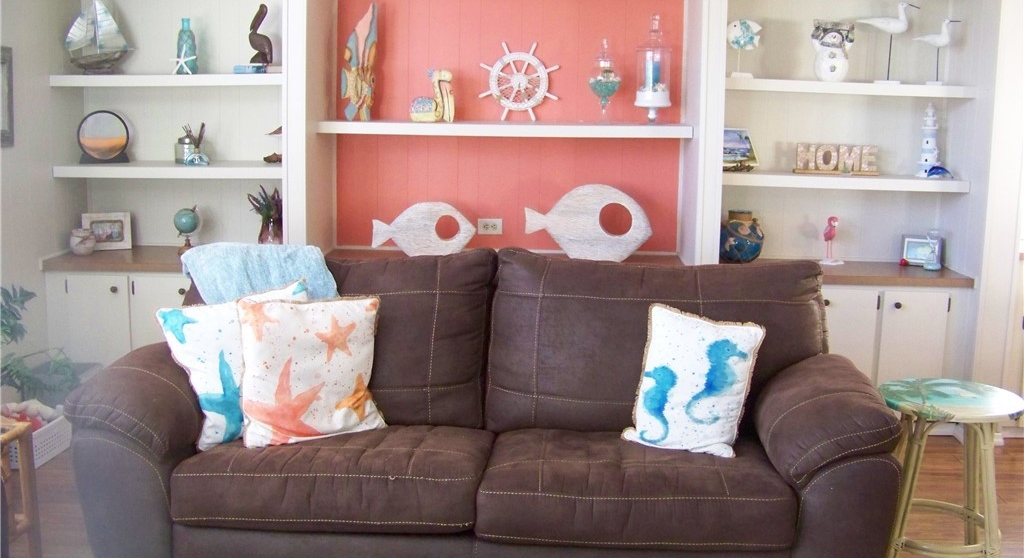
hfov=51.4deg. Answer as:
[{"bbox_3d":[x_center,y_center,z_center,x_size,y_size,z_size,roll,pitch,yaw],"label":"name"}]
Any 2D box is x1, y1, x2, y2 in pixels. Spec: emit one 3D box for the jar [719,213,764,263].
[{"bbox_3d":[1.040,-0.189,4.848,0.210,0.230,0.210,1,9,1],"label":"jar"}]

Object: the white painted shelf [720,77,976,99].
[{"bbox_3d":[1.423,-0.826,4.634,1.045,0.050,0.355,1,10,1],"label":"white painted shelf"}]

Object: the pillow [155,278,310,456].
[{"bbox_3d":[-0.776,0.252,3.100,0.420,0.420,0.140,-14,-10,-15],"label":"pillow"}]

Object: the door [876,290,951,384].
[{"bbox_3d":[1.715,0.300,4.575,0.283,0.505,0.022,1,9,2],"label":"door"}]

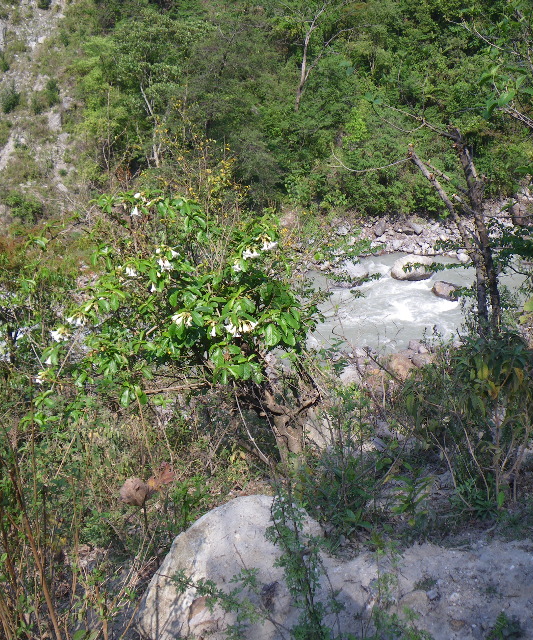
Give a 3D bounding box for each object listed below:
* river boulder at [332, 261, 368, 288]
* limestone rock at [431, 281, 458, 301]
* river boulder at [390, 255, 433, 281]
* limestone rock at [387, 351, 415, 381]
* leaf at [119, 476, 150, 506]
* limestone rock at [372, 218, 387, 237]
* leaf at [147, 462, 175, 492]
[{"bbox_3d":[3.895,-2.110,32.000,1.650,1.050,1.500,0,16,0],"label":"river boulder"},{"bbox_3d":[7.652,-1.261,29.500,1.300,0.750,1.000,0,16,0],"label":"limestone rock"},{"bbox_3d":[6.934,-2.510,33.000,2.000,1.100,1.500,0,16,0],"label":"river boulder"},{"bbox_3d":[3.786,1.286,19.500,0.800,0.720,0.750,0,16,0],"label":"limestone rock"},{"bbox_3d":[-0.612,0.795,3.200,0.140,0.125,0.090,0,16,0],"label":"leaf"},{"bbox_3d":[6.877,-5.630,42.000,0.850,1.000,0.850,0,16,0],"label":"limestone rock"},{"bbox_3d":[-0.499,0.742,3.250,0.130,0.130,0.070,0,16,0],"label":"leaf"}]

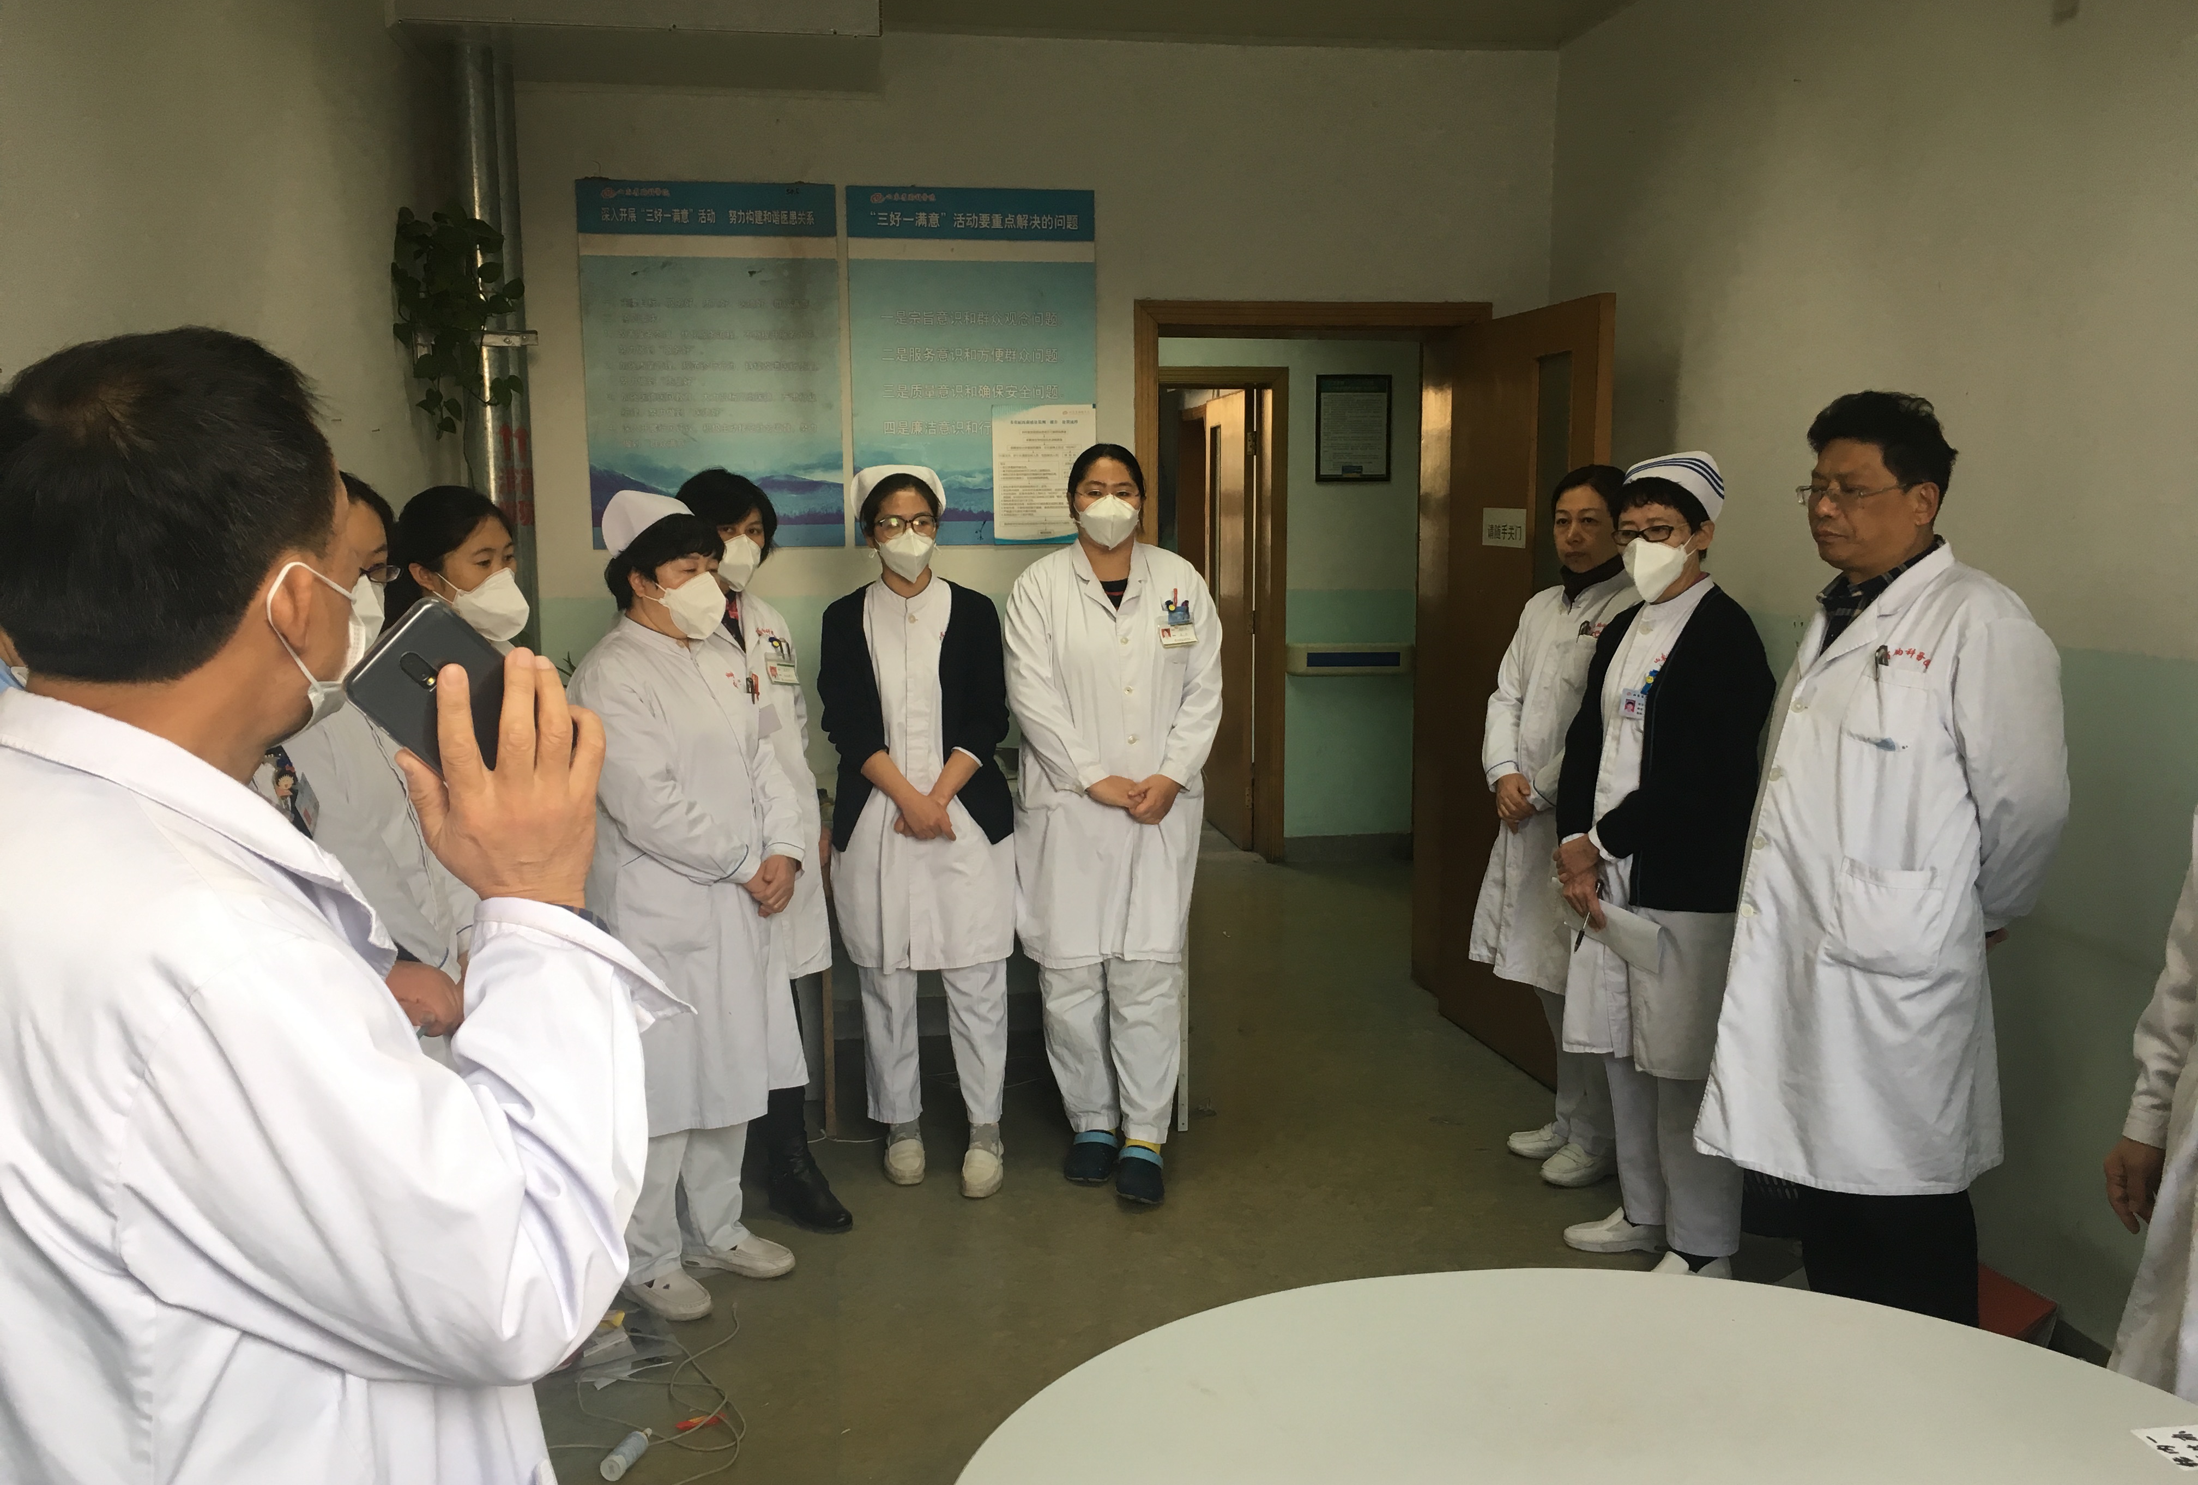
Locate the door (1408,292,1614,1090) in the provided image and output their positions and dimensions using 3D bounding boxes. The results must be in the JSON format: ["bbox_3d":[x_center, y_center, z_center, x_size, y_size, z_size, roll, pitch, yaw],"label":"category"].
[{"bbox_3d":[1.142,-0.132,5.020,0.050,2.030,0.950,-2,7,-11],"label":"door"}]

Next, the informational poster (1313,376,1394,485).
[{"bbox_3d":[1.090,-1.334,7.836,0.327,0.442,0.025,-1,7,-8],"label":"informational poster"}]

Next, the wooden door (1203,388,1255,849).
[{"bbox_3d":[0.597,-0.574,8.572,0.045,2.030,0.920,-2,7,-9],"label":"wooden door"}]

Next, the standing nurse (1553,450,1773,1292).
[{"bbox_3d":[1.119,0.249,3.669,0.370,1.630,0.470,-3,8,-22],"label":"standing nurse"}]

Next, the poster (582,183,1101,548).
[{"bbox_3d":[-0.714,-1.052,5.182,1.430,1.005,0.020,-1,7,-8],"label":"poster"}]

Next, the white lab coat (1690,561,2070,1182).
[{"bbox_3d":[1.183,0.193,2.796,0.410,0.990,0.510,-3,7,-16],"label":"white lab coat"}]

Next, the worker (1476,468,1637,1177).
[{"bbox_3d":[1.111,0.182,4.240,0.330,1.620,0.460,-5,9,-34],"label":"worker"}]

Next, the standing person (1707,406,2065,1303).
[{"bbox_3d":[1.183,0.323,2.822,0.410,1.695,0.510,-3,7,-16],"label":"standing person"}]

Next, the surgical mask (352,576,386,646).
[{"bbox_3d":[-1.115,-0.195,2.770,0.085,0.130,0.135,4,9,34],"label":"surgical mask"}]

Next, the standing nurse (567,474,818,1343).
[{"bbox_3d":[-0.808,0.303,3.555,0.380,1.580,0.480,4,9,33],"label":"standing nurse"}]

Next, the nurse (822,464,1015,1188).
[{"bbox_3d":[-0.409,0.197,4.171,0.460,1.630,0.320,-2,7,-10],"label":"nurse"}]

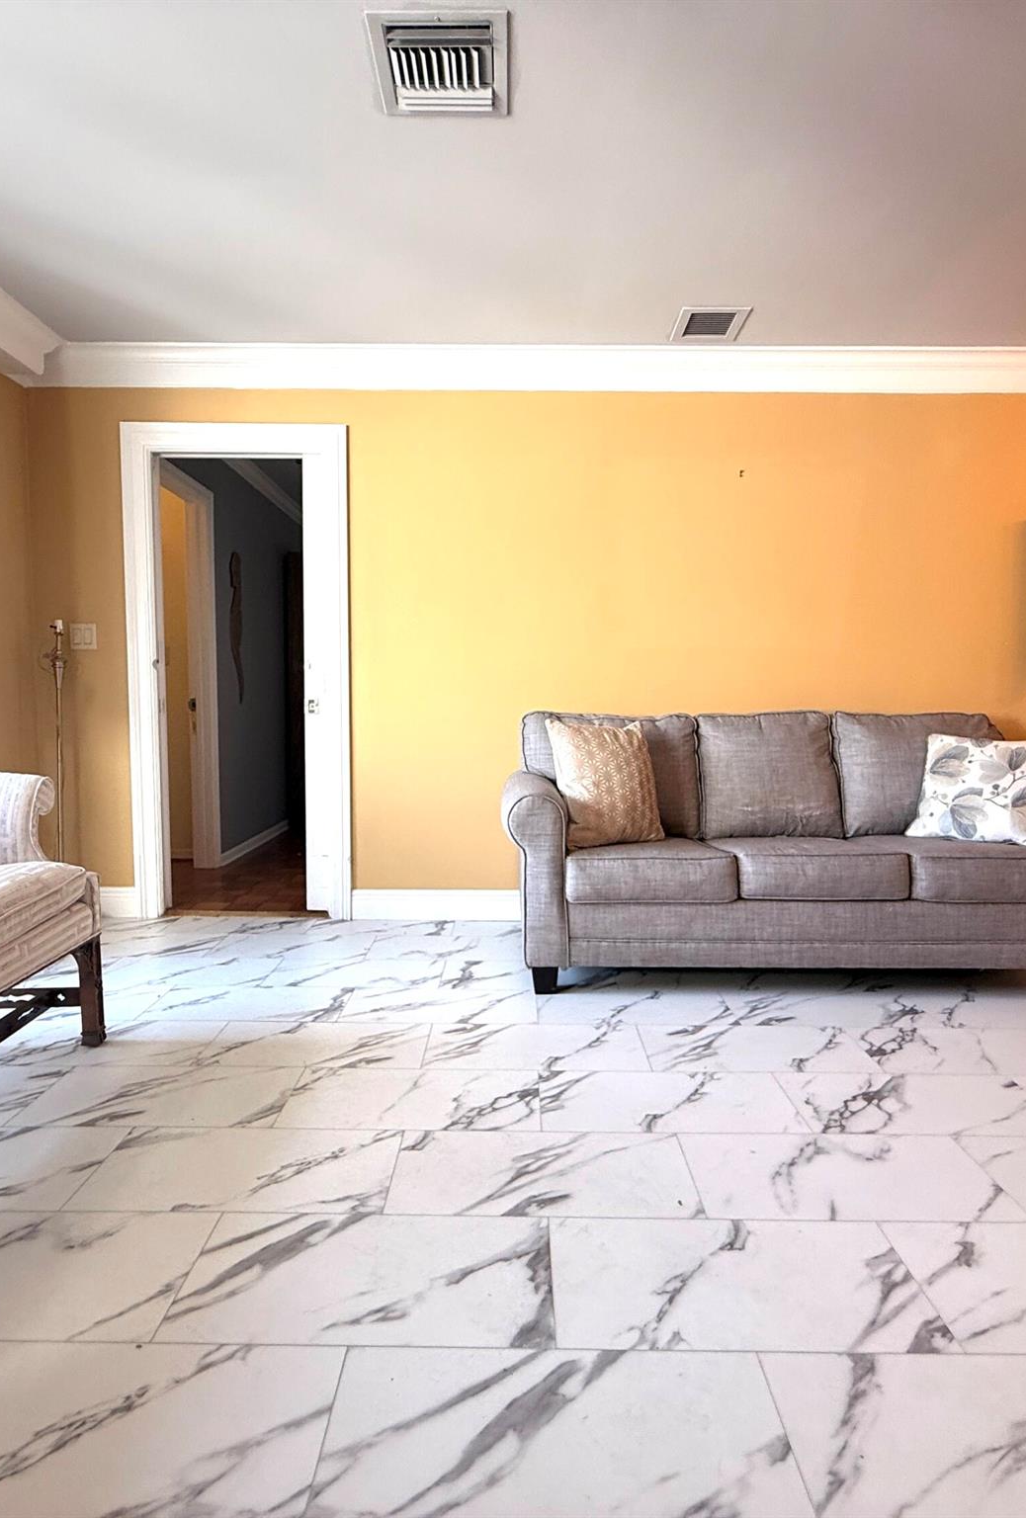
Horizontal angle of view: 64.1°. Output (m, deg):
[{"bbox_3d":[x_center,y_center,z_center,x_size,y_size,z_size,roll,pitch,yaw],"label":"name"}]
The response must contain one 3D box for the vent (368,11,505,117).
[{"bbox_3d":[-0.165,-1.617,1.927,0.310,0.030,0.315,0,4,0],"label":"vent"}]

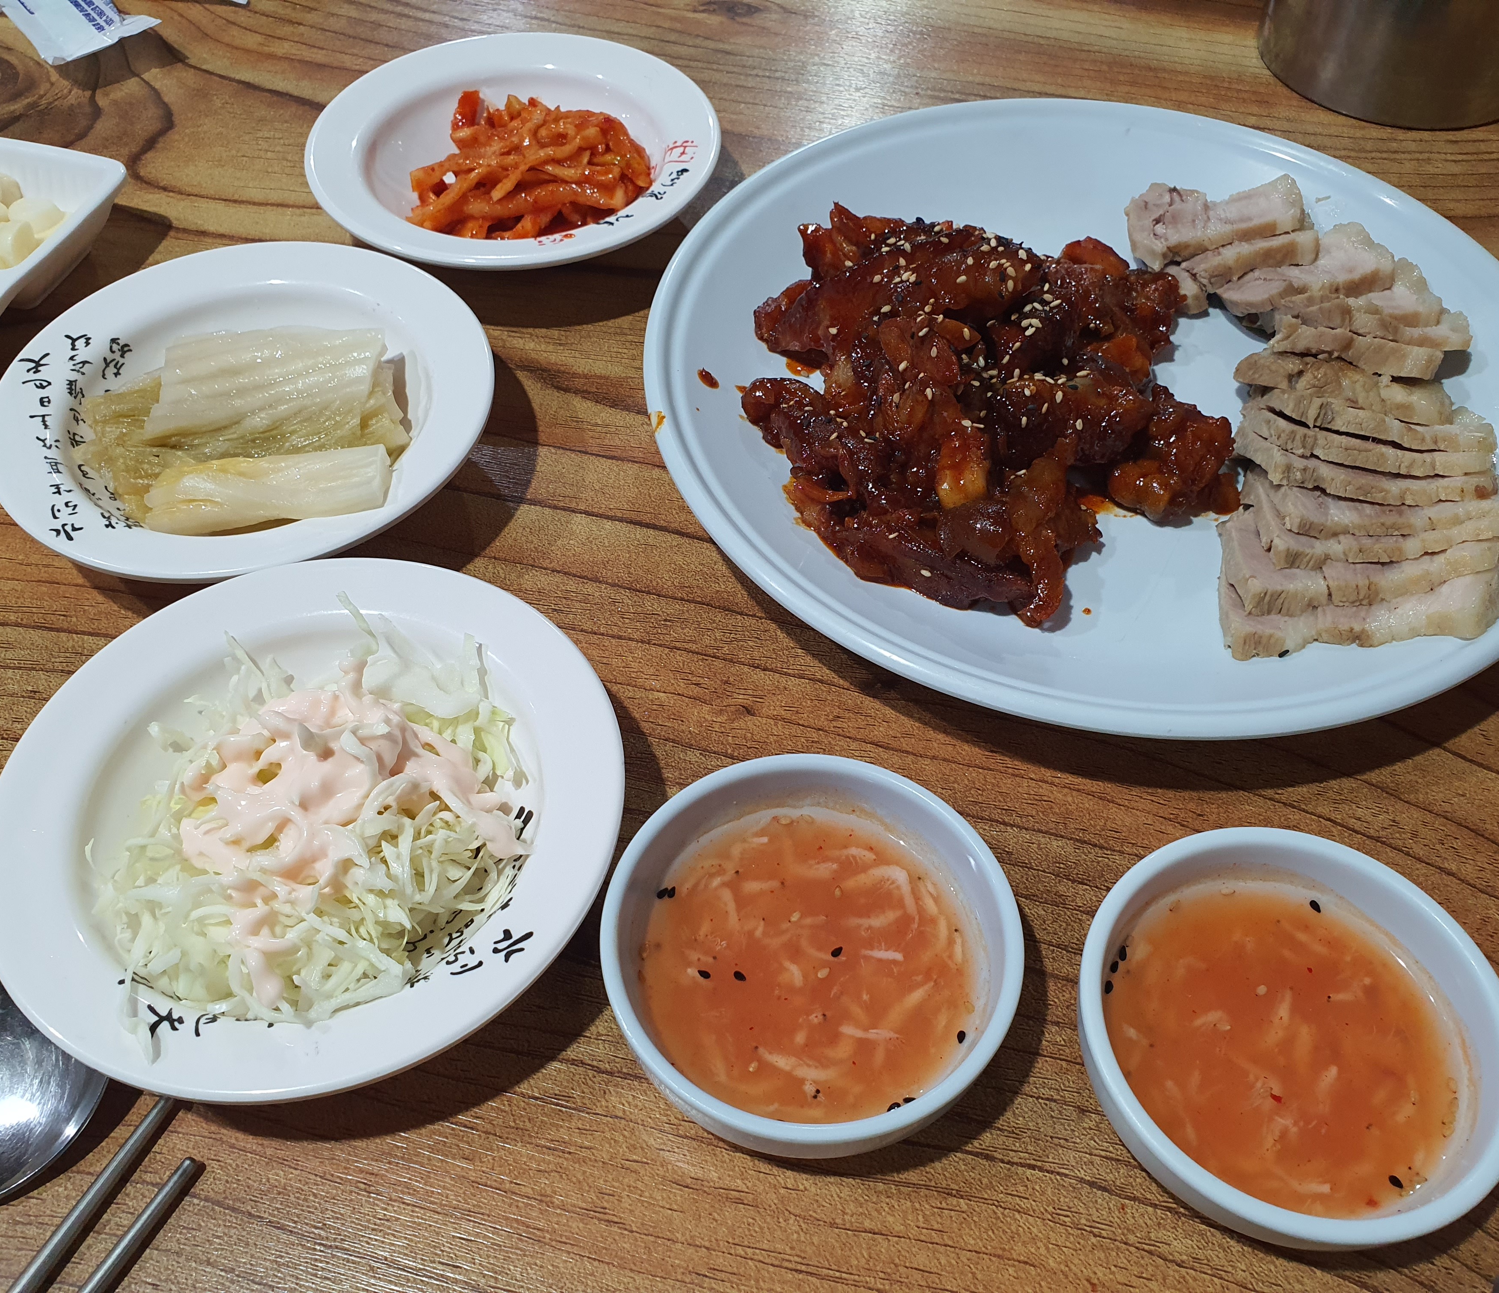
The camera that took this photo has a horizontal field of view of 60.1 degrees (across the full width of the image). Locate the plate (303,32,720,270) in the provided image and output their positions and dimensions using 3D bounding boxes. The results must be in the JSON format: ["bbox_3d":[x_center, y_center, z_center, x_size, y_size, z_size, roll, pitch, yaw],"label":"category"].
[{"bbox_3d":[-0.083,-0.172,0.471,0.146,0.026,0.146,1,53,-1],"label":"plate"}]

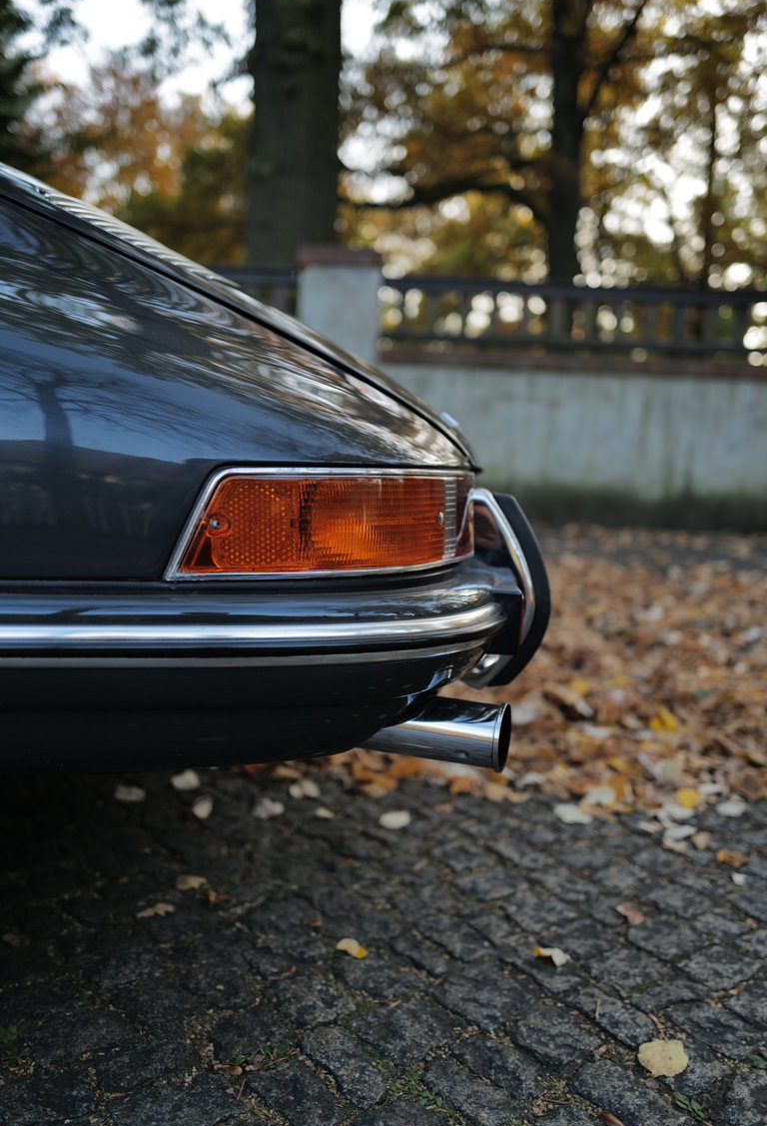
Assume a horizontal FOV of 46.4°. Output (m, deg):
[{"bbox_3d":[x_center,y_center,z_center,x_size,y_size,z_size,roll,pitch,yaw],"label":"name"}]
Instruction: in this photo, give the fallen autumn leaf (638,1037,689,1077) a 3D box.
[{"bbox_3d":[0.321,0.568,1.027,0.054,0.010,0.072,5,8,16],"label":"fallen autumn leaf"}]

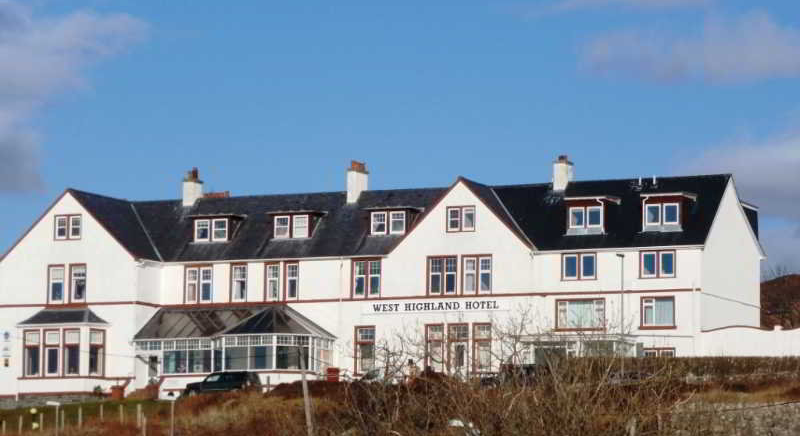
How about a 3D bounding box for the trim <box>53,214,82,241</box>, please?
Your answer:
[{"bbox_3d":[-20.163,0.606,218.309,1.903,1.495,0.200,-2,-7,25],"label":"trim"}]

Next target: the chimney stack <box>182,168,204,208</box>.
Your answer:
[{"bbox_3d":[-12.953,-1.914,224.689,0.950,2.465,1.150,-2,-7,25],"label":"chimney stack"}]

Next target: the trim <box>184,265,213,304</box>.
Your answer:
[{"bbox_3d":[-11.481,3.807,204.875,1.814,2.295,0.180,-2,-6,22],"label":"trim"}]

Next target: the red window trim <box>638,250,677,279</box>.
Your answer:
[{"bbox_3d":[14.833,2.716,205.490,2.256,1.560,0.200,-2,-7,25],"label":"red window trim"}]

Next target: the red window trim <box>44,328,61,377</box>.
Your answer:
[{"bbox_3d":[-19.627,7.647,202.291,1.079,2.697,0.180,-2,-6,22],"label":"red window trim"}]

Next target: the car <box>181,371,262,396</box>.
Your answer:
[{"bbox_3d":[-10.227,9.666,206.972,4.350,1.700,1.780,-2,-7,25],"label":"car"}]

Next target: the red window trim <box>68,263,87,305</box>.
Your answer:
[{"bbox_3d":[-18.348,3.769,204.335,1.138,2.347,0.180,-2,-6,22],"label":"red window trim"}]

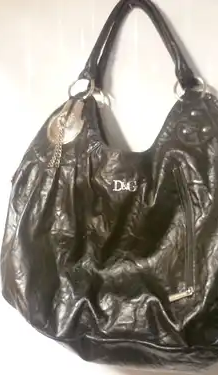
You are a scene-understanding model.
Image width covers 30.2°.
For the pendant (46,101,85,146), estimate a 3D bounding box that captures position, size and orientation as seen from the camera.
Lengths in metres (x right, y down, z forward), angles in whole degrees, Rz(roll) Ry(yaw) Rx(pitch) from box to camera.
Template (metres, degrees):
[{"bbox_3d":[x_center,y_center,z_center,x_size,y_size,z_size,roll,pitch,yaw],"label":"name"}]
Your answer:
[{"bbox_3d":[-0.070,-0.107,0.665,0.061,0.070,0.012,2,-6,11],"label":"pendant"}]

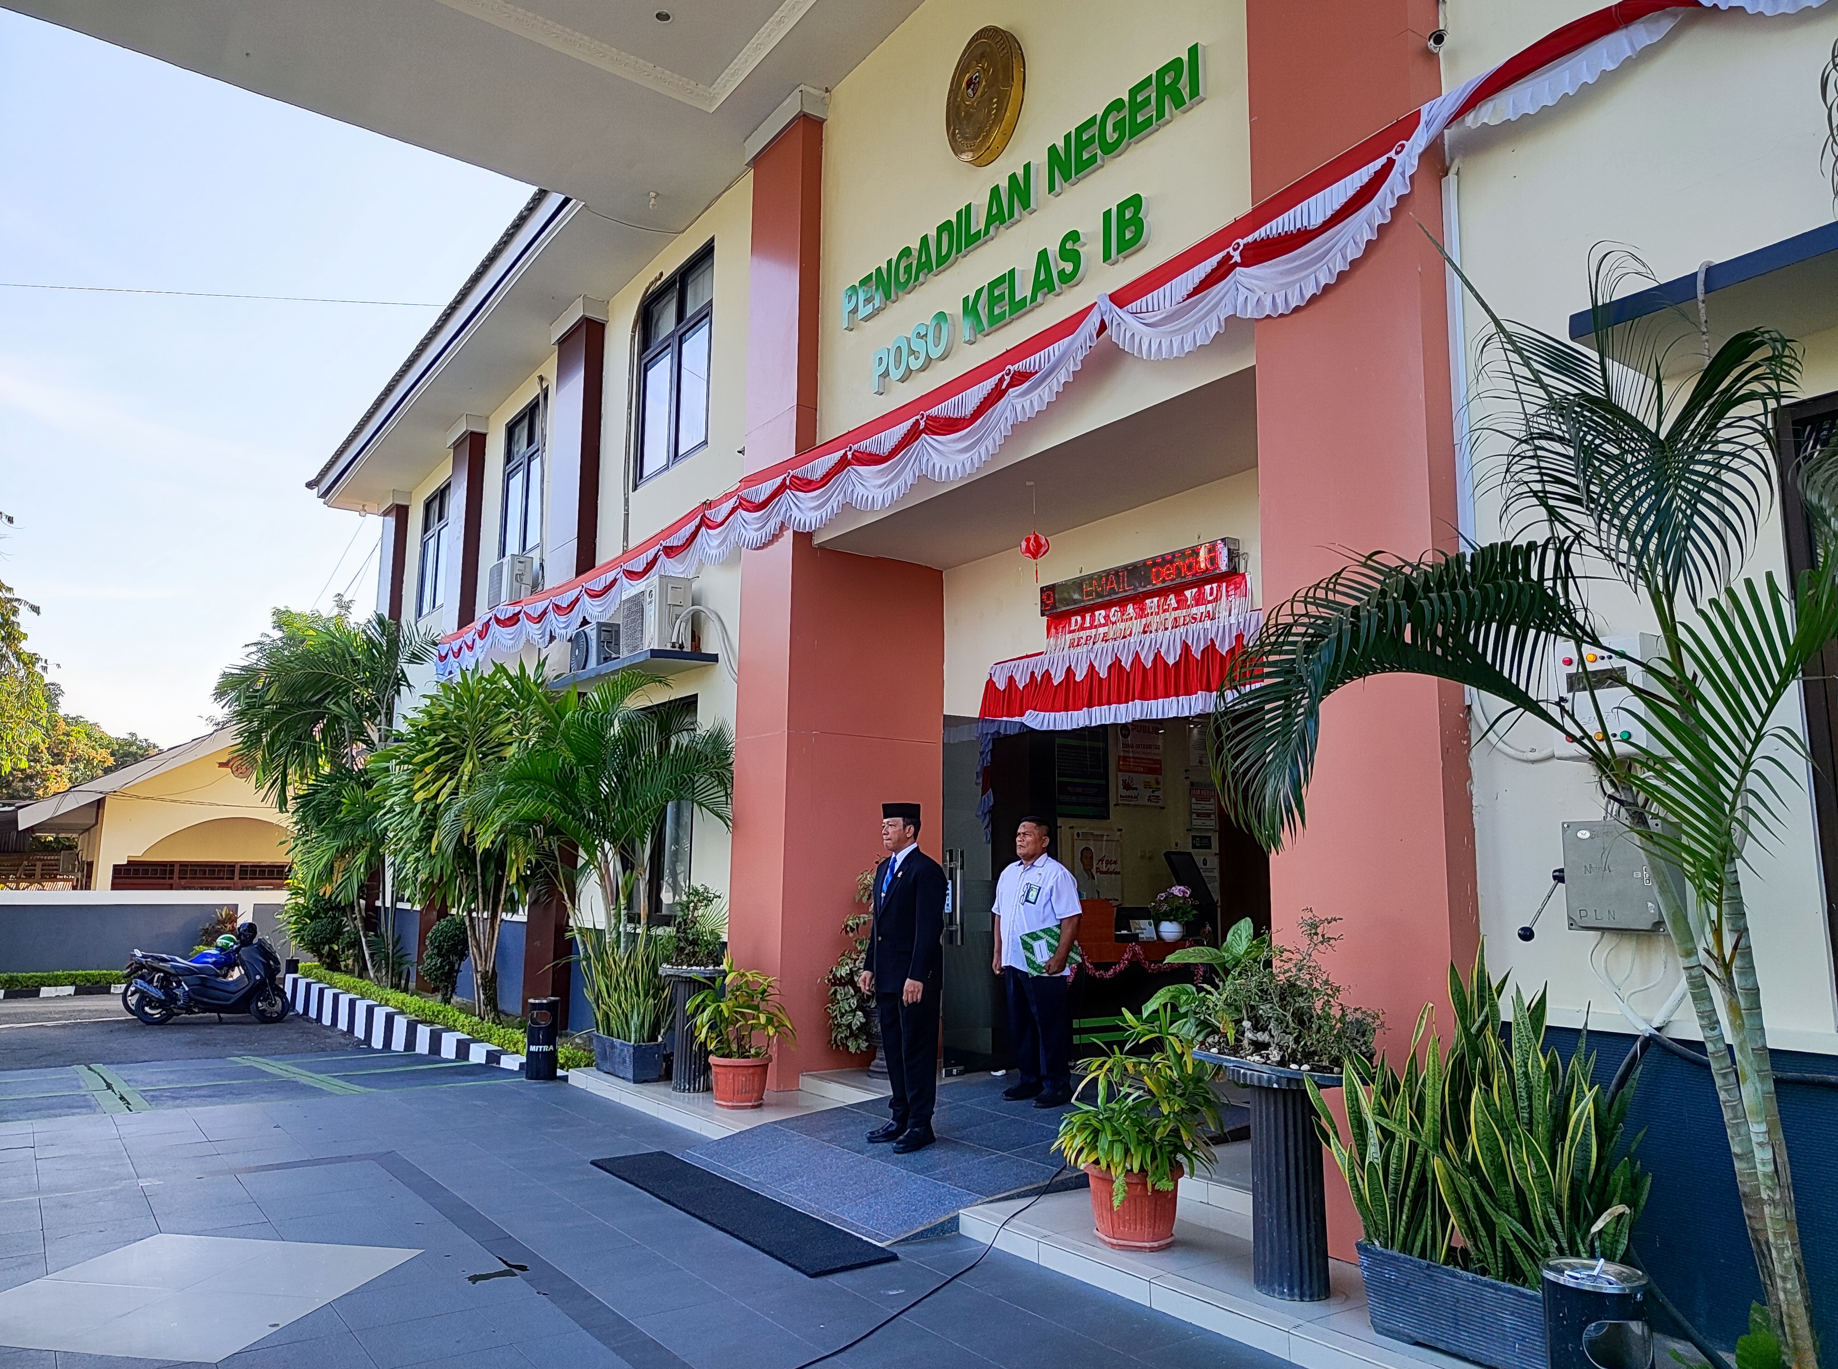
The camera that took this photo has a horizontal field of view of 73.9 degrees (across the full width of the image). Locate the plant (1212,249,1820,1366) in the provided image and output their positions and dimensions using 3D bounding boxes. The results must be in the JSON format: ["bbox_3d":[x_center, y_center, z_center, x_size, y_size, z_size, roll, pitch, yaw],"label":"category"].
[{"bbox_3d":[1.997,0.359,3.833,1.350,3.400,1.750,7,-11,-36],"label":"plant"}]

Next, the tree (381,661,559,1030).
[{"bbox_3d":[-4.654,1.586,12.491,1.750,3.650,1.800,7,-11,-36],"label":"tree"}]

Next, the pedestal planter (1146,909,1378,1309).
[{"bbox_3d":[1.282,1.516,4.473,0.600,1.290,0.730,7,-11,-36],"label":"pedestal planter"}]

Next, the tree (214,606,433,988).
[{"bbox_3d":[-7.621,1.425,15.330,2.600,4.800,2.700,7,-11,-36],"label":"tree"}]

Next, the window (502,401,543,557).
[{"bbox_3d":[-4.815,-2.459,14.912,0.140,2.000,1.600,7,-11,-36],"label":"window"}]

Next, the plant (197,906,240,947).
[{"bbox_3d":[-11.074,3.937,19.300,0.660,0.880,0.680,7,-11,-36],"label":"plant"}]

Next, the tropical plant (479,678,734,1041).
[{"bbox_3d":[-2.329,1.400,9.472,1.700,3.000,1.800,7,-11,-36],"label":"tropical plant"}]

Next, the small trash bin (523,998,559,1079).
[{"bbox_3d":[-2.811,2.644,9.122,0.250,0.600,0.250,3,-9,-16],"label":"small trash bin"}]

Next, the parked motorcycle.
[{"bbox_3d":[-8.829,3.609,15.207,1.930,1.200,0.750,3,-9,-14],"label":"parked motorcycle"}]

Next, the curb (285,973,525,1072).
[{"bbox_3d":[-6.048,3.841,13.753,0.190,0.390,10.700,7,-11,-36],"label":"curb"}]

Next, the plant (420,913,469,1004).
[{"bbox_3d":[-5.316,3.105,13.692,0.550,1.000,0.550,7,-11,-36],"label":"plant"}]

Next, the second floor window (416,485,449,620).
[{"bbox_3d":[-6.779,-1.903,17.200,0.100,1.814,1.515,7,-11,-36],"label":"second floor window"}]

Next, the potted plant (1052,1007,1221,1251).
[{"bbox_3d":[0.882,1.795,5.017,0.660,0.910,0.660,1,-9,0],"label":"potted plant"}]

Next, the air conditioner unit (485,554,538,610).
[{"bbox_3d":[-4.618,-1.114,13.792,0.290,0.550,0.800,7,-11,-36],"label":"air conditioner unit"}]

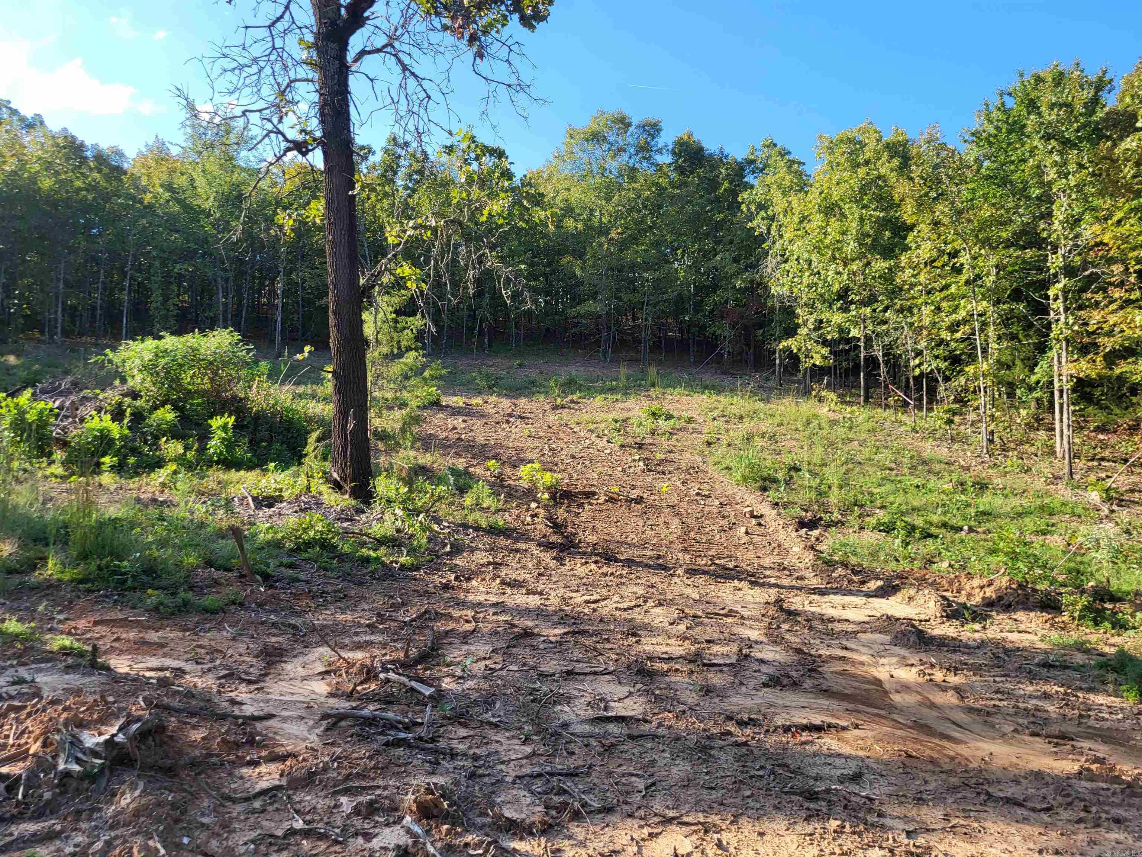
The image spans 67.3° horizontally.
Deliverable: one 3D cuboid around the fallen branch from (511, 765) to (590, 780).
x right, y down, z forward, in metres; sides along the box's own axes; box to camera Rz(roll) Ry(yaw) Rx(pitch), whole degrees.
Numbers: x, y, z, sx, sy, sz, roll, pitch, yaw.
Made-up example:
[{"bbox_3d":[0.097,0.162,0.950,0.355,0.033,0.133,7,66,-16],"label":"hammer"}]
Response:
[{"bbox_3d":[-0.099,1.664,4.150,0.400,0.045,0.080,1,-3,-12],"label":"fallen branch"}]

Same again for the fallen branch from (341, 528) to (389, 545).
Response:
[{"bbox_3d":[-2.230,1.171,9.300,0.600,0.080,0.150,-1,-3,26],"label":"fallen branch"}]

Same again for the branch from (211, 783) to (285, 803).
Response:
[{"bbox_3d":[-1.466,1.653,3.900,0.370,0.050,0.080,1,-3,-21],"label":"branch"}]

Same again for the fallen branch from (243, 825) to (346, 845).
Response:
[{"bbox_3d":[-1.030,1.516,3.200,0.350,0.050,0.090,0,-3,0],"label":"fallen branch"}]

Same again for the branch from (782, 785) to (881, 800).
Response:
[{"bbox_3d":[1.185,1.664,3.920,0.460,0.050,0.090,0,-3,8],"label":"branch"}]

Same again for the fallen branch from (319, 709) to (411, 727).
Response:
[{"bbox_3d":[-1.177,1.654,4.900,0.540,0.065,0.110,0,-3,11],"label":"fallen branch"}]

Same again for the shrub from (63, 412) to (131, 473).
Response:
[{"bbox_3d":[-6.683,0.195,12.100,0.820,0.820,0.780,2,-3,-29],"label":"shrub"}]

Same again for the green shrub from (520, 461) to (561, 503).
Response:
[{"bbox_3d":[-0.413,0.712,11.500,0.540,0.500,0.500,0,-3,0],"label":"green shrub"}]

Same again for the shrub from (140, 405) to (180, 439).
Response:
[{"bbox_3d":[-6.507,-0.106,13.600,0.620,0.540,0.550,0,-3,0],"label":"shrub"}]

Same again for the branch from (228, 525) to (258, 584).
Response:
[{"bbox_3d":[-2.752,1.060,7.200,0.210,0.470,0.140,0,-3,0],"label":"branch"}]

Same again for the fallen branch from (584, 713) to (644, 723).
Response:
[{"bbox_3d":[0.227,1.516,4.500,0.310,0.040,0.060,0,-3,0],"label":"fallen branch"}]

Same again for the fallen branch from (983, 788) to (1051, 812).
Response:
[{"bbox_3d":[1.824,1.516,3.500,0.270,0.040,0.060,-1,-3,21],"label":"fallen branch"}]

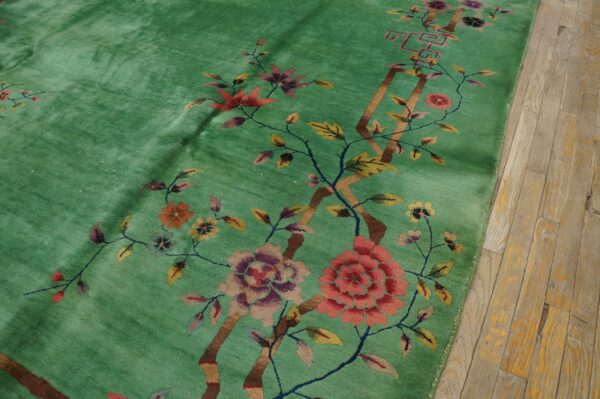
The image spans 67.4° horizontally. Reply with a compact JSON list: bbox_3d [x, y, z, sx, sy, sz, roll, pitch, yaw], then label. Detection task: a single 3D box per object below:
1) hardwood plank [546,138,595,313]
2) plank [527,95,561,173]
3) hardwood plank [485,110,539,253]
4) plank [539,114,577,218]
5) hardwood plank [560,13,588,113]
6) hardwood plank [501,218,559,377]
[{"bbox_3d":[0.813,0.045,1.344,0.059,0.020,0.700,18,51,22],"label":"hardwood plank"},{"bbox_3d":[0.874,-0.237,1.610,0.058,0.020,0.466,17,50,22],"label":"plank"},{"bbox_3d":[0.706,-0.088,1.485,0.058,0.020,0.718,17,50,21],"label":"hardwood plank"},{"bbox_3d":[0.862,-0.120,1.499,0.058,0.020,0.562,17,50,22],"label":"plank"},{"bbox_3d":[1.181,-0.606,1.932,0.059,0.020,0.878,16,50,21],"label":"hardwood plank"},{"bbox_3d":[0.611,0.236,1.182,0.058,0.020,0.514,19,51,22],"label":"hardwood plank"}]

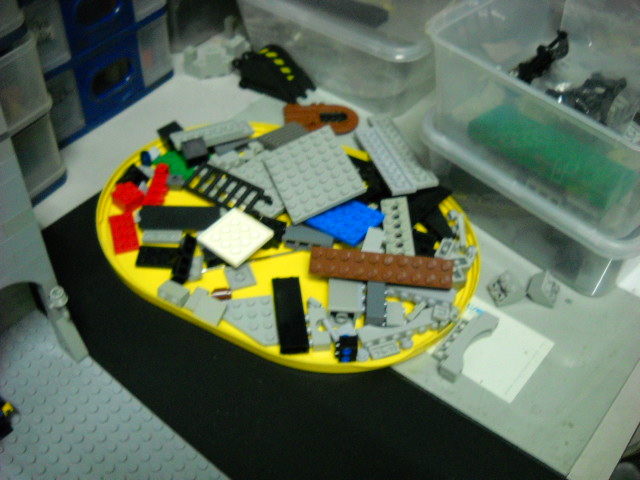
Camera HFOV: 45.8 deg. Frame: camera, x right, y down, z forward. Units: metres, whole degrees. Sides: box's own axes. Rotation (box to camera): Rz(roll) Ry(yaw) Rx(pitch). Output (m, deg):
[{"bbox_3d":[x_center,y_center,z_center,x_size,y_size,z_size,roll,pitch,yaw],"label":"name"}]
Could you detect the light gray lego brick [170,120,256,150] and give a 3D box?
[{"bbox_3d":[-0.073,-0.071,0.509,0.053,0.011,0.009,-17,52,-19],"label":"light gray lego brick"}]

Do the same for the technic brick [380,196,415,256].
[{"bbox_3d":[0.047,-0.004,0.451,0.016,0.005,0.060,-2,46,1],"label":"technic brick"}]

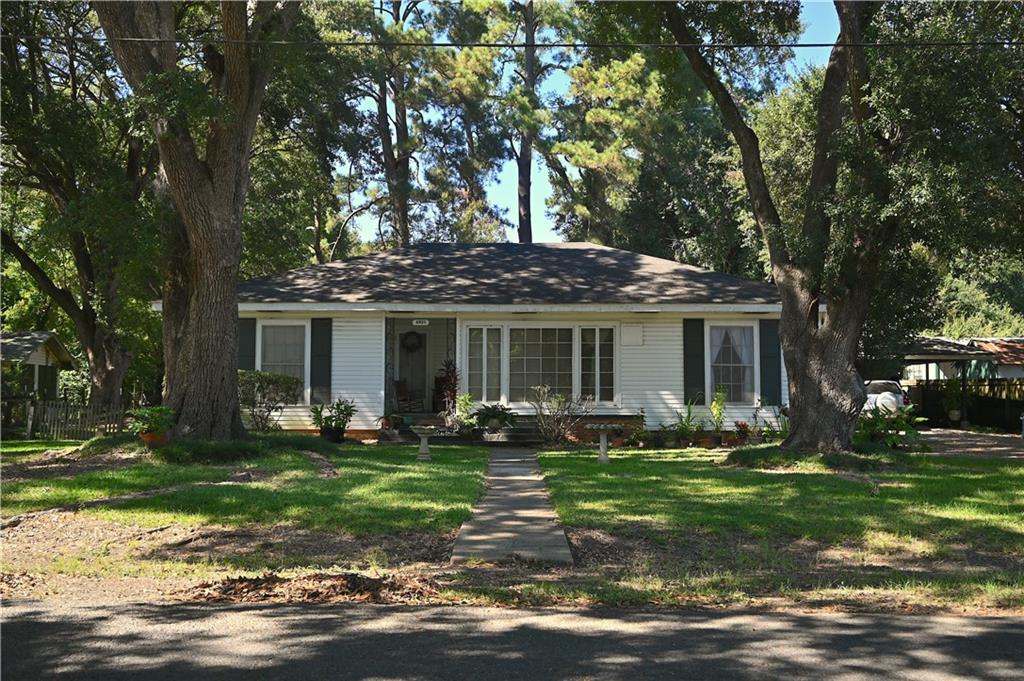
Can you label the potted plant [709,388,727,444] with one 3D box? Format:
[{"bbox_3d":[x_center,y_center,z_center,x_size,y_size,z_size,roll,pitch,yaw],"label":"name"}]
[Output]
[{"bbox_3d":[4.478,1.673,22.242,0.413,1.257,0.413,0,-3,0],"label":"potted plant"}]

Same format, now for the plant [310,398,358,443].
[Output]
[{"bbox_3d":[-3.835,1.736,22.138,1.028,0.960,0.874,0,-3,0],"label":"plant"}]

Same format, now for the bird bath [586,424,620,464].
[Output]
[{"bbox_3d":[1.630,1.848,18.226,0.677,0.701,0.677,0,-3,0],"label":"bird bath"}]

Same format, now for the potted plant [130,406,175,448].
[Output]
[{"bbox_3d":[-6.715,1.627,19.140,0.842,0.783,0.800,0,-3,0],"label":"potted plant"}]

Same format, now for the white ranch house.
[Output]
[{"bbox_3d":[-0.255,-0.037,27.894,15.459,5.279,10.400,0,-3,0],"label":"white ranch house"}]

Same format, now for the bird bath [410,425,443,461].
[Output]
[{"bbox_3d":[-1.614,1.890,18.825,0.543,0.651,0.543,0,-3,0],"label":"bird bath"}]

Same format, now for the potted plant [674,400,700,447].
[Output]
[{"bbox_3d":[3.825,1.803,22.235,0.587,0.997,0.557,0,-3,0],"label":"potted plant"}]

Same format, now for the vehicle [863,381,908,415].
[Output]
[{"bbox_3d":[12.114,2.237,35.002,1.770,1.680,4.350,0,-3,3],"label":"vehicle"}]

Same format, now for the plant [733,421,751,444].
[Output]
[{"bbox_3d":[4.985,2.009,22.223,0.391,0.541,0.391,0,-3,0],"label":"plant"}]

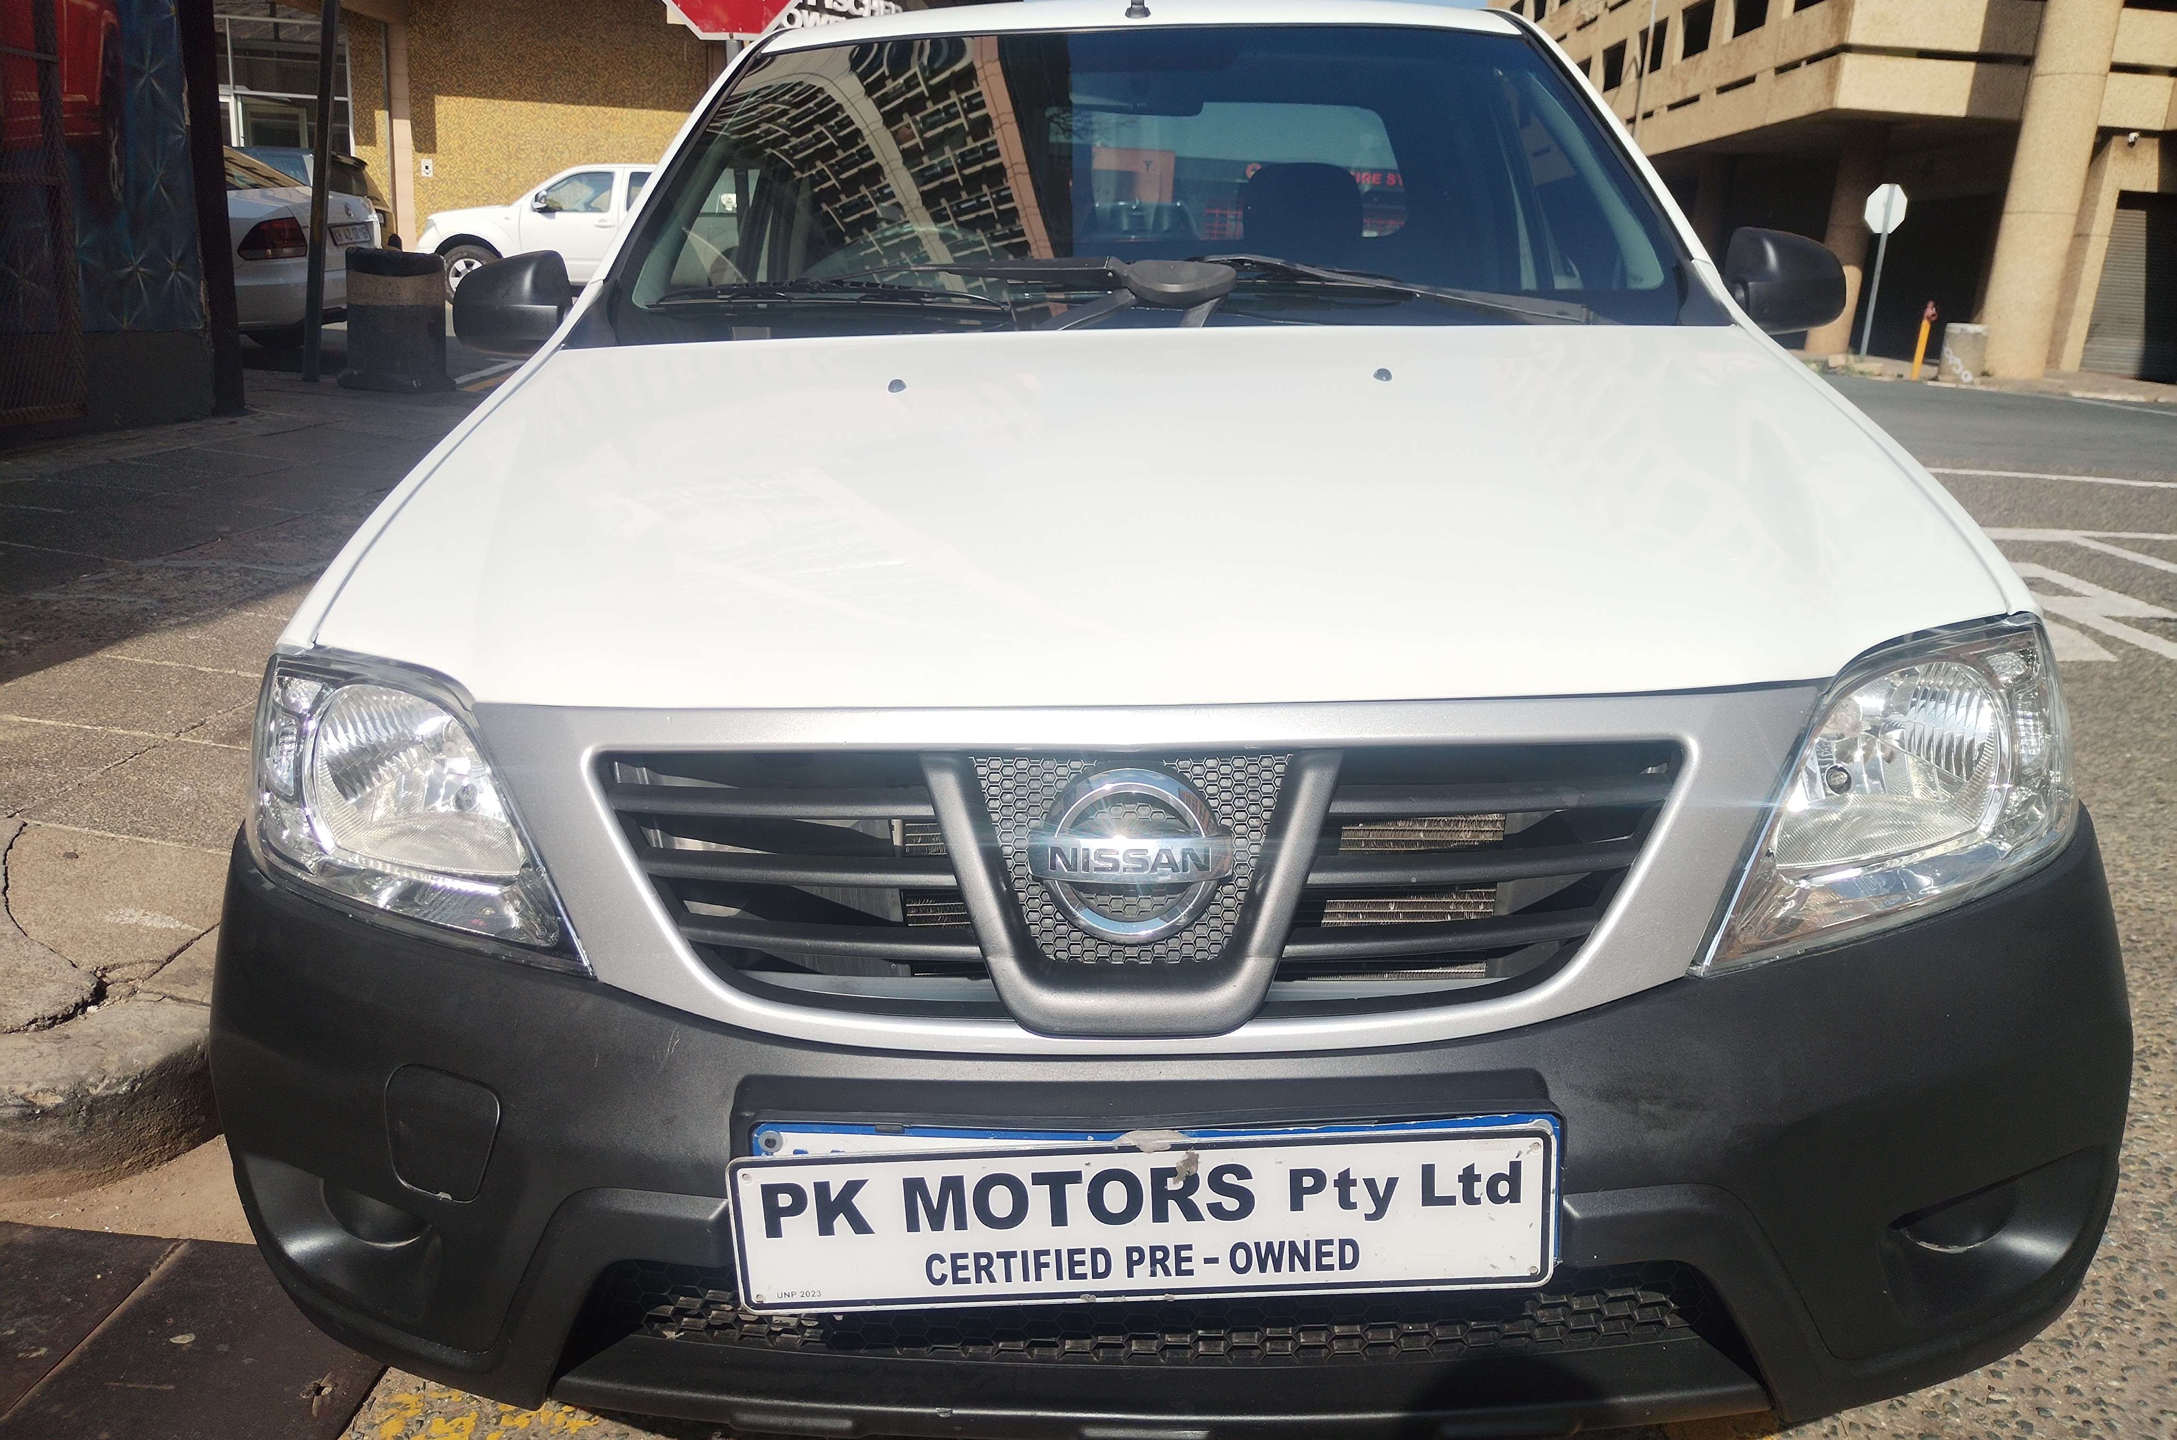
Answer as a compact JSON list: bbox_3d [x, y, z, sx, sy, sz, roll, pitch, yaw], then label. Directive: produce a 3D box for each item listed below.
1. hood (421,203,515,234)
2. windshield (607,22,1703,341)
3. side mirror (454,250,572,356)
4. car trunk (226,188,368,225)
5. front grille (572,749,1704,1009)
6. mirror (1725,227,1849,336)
[{"bbox_3d":[-7.980,-6.600,21.600,1.200,0.300,1.500,-1,15,3],"label":"hood"},{"bbox_3d":[0.070,-0.744,2.224,1.370,0.170,0.740,-1,52,2],"label":"windshield"},{"bbox_3d":[-0.833,-0.603,2.360,0.190,0.152,0.125,-1,14,2],"label":"side mirror"},{"bbox_3d":[-5.620,-3.620,11.600,0.550,0.360,1.200,-2,15,9],"label":"car trunk"},{"bbox_3d":[0.030,0.107,1.065,0.700,0.180,0.120,-1,14,2],"label":"front grille"},{"bbox_3d":[0.974,-0.613,2.280,0.190,0.152,0.125,-1,14,2],"label":"mirror"}]

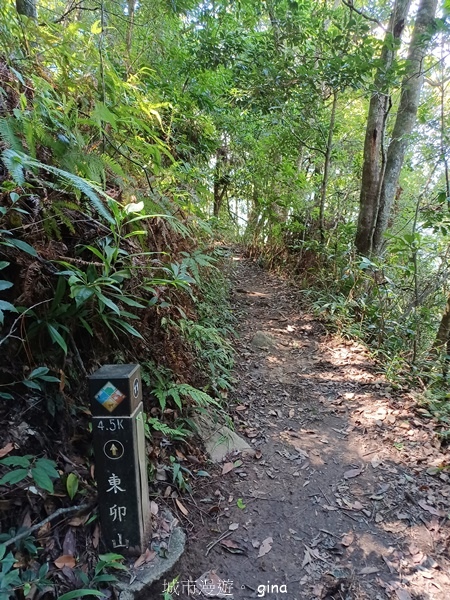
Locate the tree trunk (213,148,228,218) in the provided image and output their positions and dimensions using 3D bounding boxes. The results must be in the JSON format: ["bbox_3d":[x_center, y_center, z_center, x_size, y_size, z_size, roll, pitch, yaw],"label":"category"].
[{"bbox_3d":[-0.109,-2.847,10.500,0.380,1.750,0.340,-2,8,0],"label":"tree trunk"}]

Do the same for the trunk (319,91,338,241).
[{"bbox_3d":[1.855,-2.347,7.755,0.110,2.620,0.110,3,11,-1],"label":"trunk"}]

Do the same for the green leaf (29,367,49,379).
[{"bbox_3d":[-0.765,0.299,1.780,0.077,0.033,0.050,-2,8,0],"label":"green leaf"}]

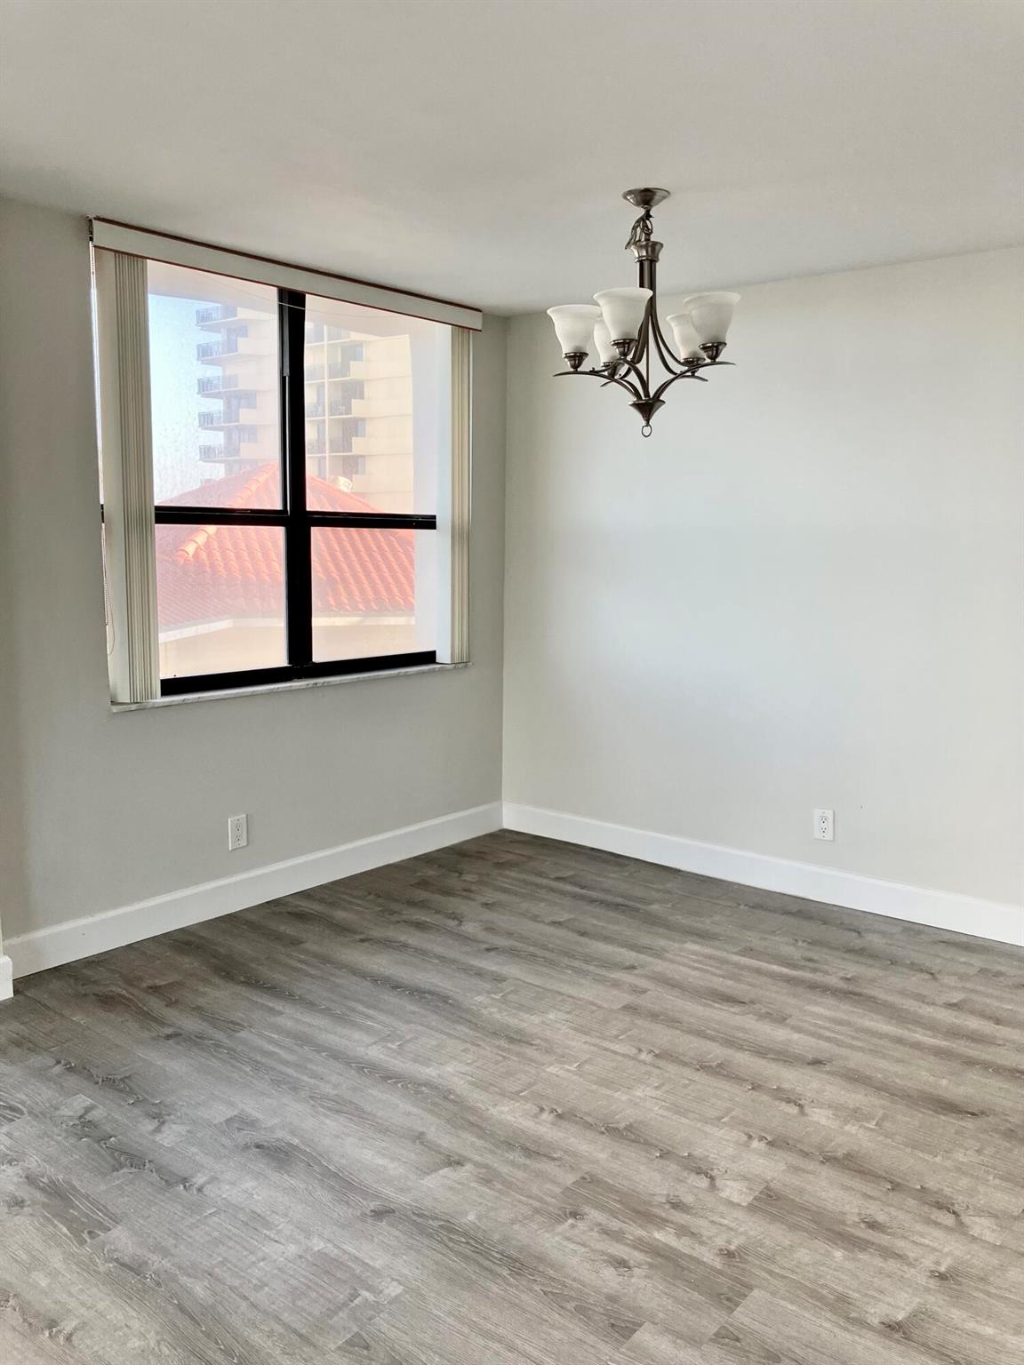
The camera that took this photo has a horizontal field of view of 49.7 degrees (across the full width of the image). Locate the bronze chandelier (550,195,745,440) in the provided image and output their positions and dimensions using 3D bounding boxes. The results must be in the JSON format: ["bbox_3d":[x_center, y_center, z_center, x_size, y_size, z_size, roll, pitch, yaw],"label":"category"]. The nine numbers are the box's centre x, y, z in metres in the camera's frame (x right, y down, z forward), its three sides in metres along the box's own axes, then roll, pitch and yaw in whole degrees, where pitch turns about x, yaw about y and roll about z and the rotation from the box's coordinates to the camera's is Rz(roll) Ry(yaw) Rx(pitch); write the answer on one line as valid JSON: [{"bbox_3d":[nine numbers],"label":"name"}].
[{"bbox_3d":[0.396,-1.088,3.290,0.560,0.695,0.560,1,8,0],"label":"bronze chandelier"}]

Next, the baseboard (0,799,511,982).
[{"bbox_3d":[-0.849,0.776,4.491,0.016,0.140,2.500,7,10,39],"label":"baseboard"}]

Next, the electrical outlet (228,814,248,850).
[{"bbox_3d":[-1.047,0.575,4.223,0.008,0.122,0.079,7,10,39],"label":"electrical outlet"}]

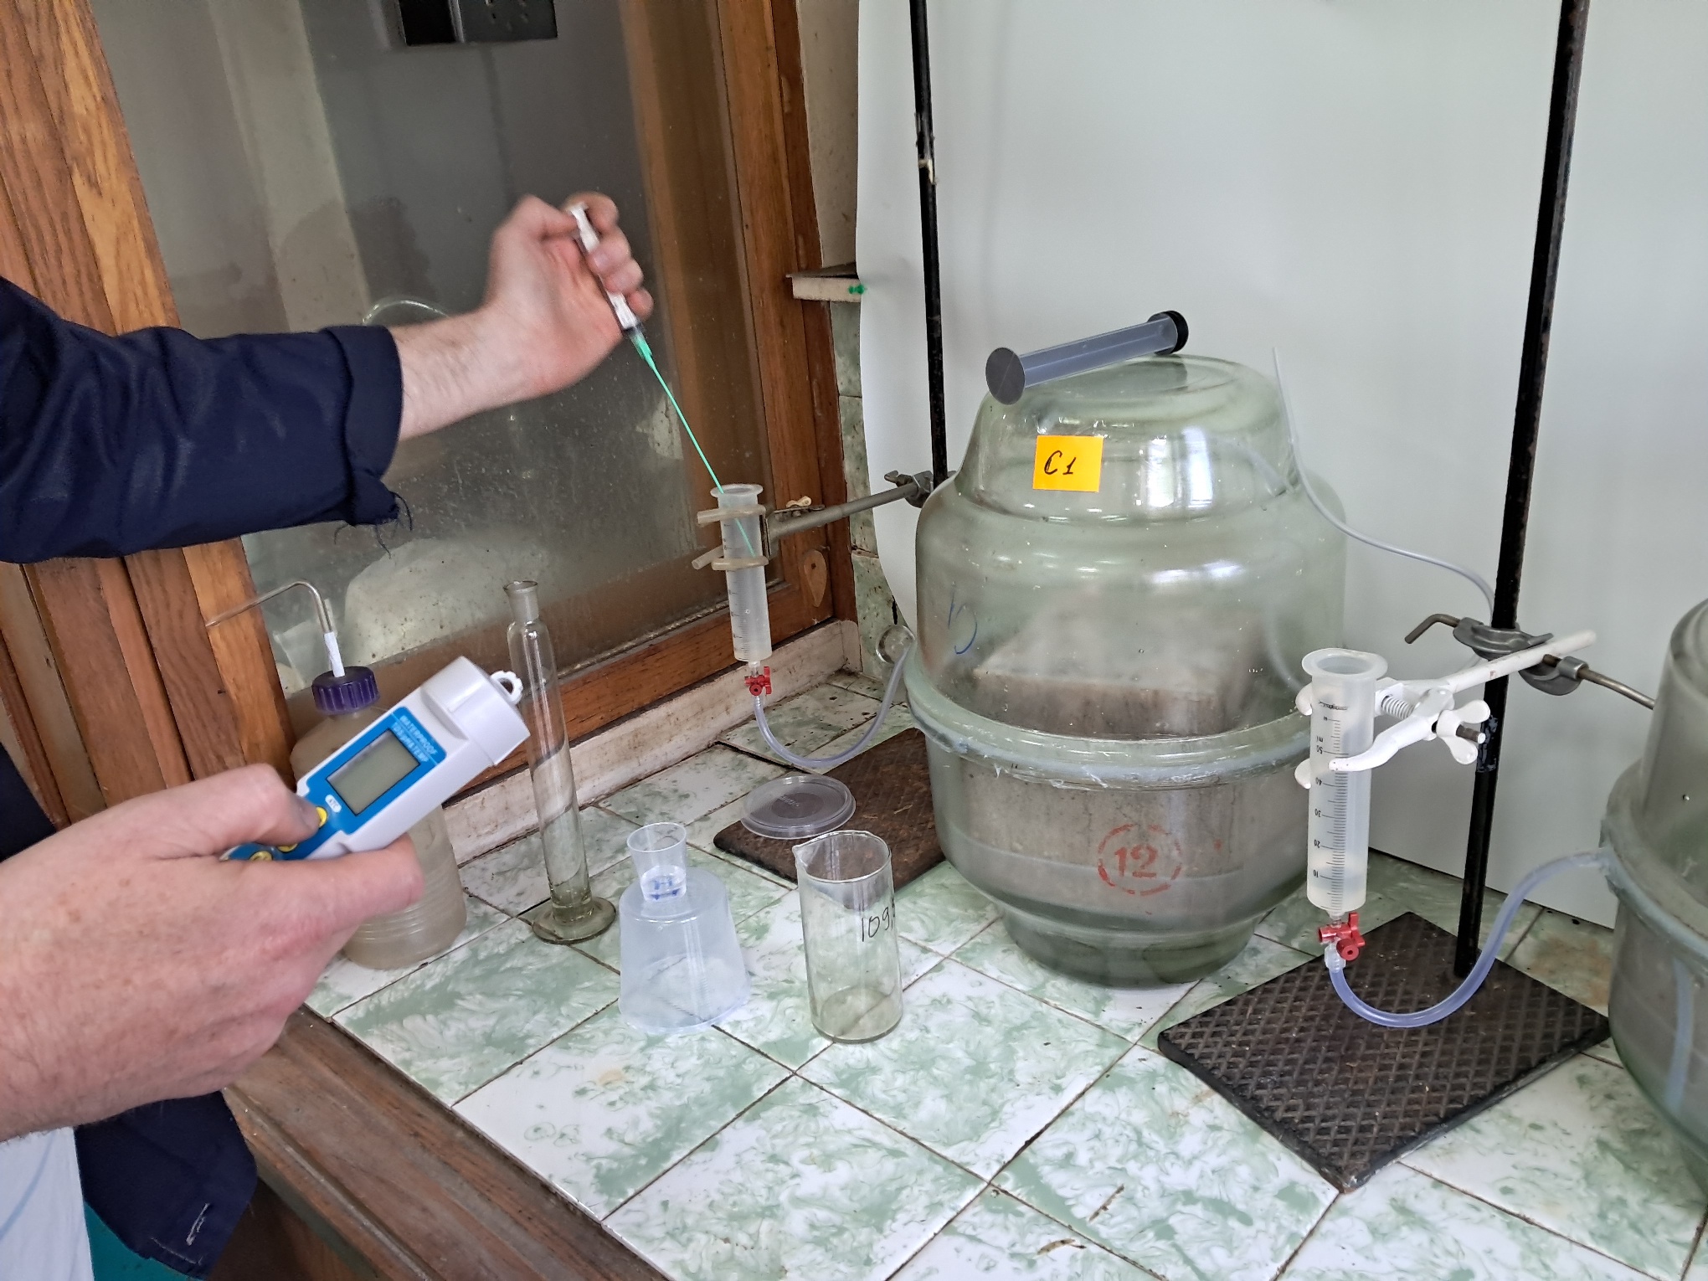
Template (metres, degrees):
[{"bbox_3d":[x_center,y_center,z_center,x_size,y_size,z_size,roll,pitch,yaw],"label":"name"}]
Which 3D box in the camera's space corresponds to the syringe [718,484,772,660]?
[{"bbox_3d":[-0.082,-0.046,1.012,0.040,0.140,0.040,-6,21,-4],"label":"syringe"}]

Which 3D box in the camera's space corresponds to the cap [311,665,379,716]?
[{"bbox_3d":[-0.358,0.036,0.939,0.042,0.021,0.042,-13,23,-21],"label":"cap"}]

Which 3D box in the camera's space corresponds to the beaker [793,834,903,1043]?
[{"bbox_3d":[-0.003,0.189,0.857,0.065,0.118,0.060,-4,21,2],"label":"beaker"}]

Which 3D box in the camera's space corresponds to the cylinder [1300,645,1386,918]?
[{"bbox_3d":[0.246,0.078,0.678,0.040,0.146,0.040,4,23,20],"label":"cylinder"}]

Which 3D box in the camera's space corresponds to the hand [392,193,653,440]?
[{"bbox_3d":[-0.204,-0.205,0.814,0.095,0.128,0.180,13,27,38],"label":"hand"}]

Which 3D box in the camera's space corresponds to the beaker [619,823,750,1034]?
[{"bbox_3d":[-0.120,0.187,0.893,0.092,0.115,0.092,-8,21,-9],"label":"beaker"}]

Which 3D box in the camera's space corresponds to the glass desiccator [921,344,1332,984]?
[{"bbox_3d":[0.180,0.019,0.887,0.297,0.386,0.297,0,22,11],"label":"glass desiccator"}]

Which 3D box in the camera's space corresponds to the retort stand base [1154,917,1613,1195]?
[{"bbox_3d":[0.320,0.240,0.807,0.228,0.011,0.147,-15,24,-26],"label":"retort stand base"}]

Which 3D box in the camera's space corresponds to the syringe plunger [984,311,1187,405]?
[{"bbox_3d":[0.146,-0.175,0.811,0.153,0.034,0.034,-21,27,-34],"label":"syringe plunger"}]

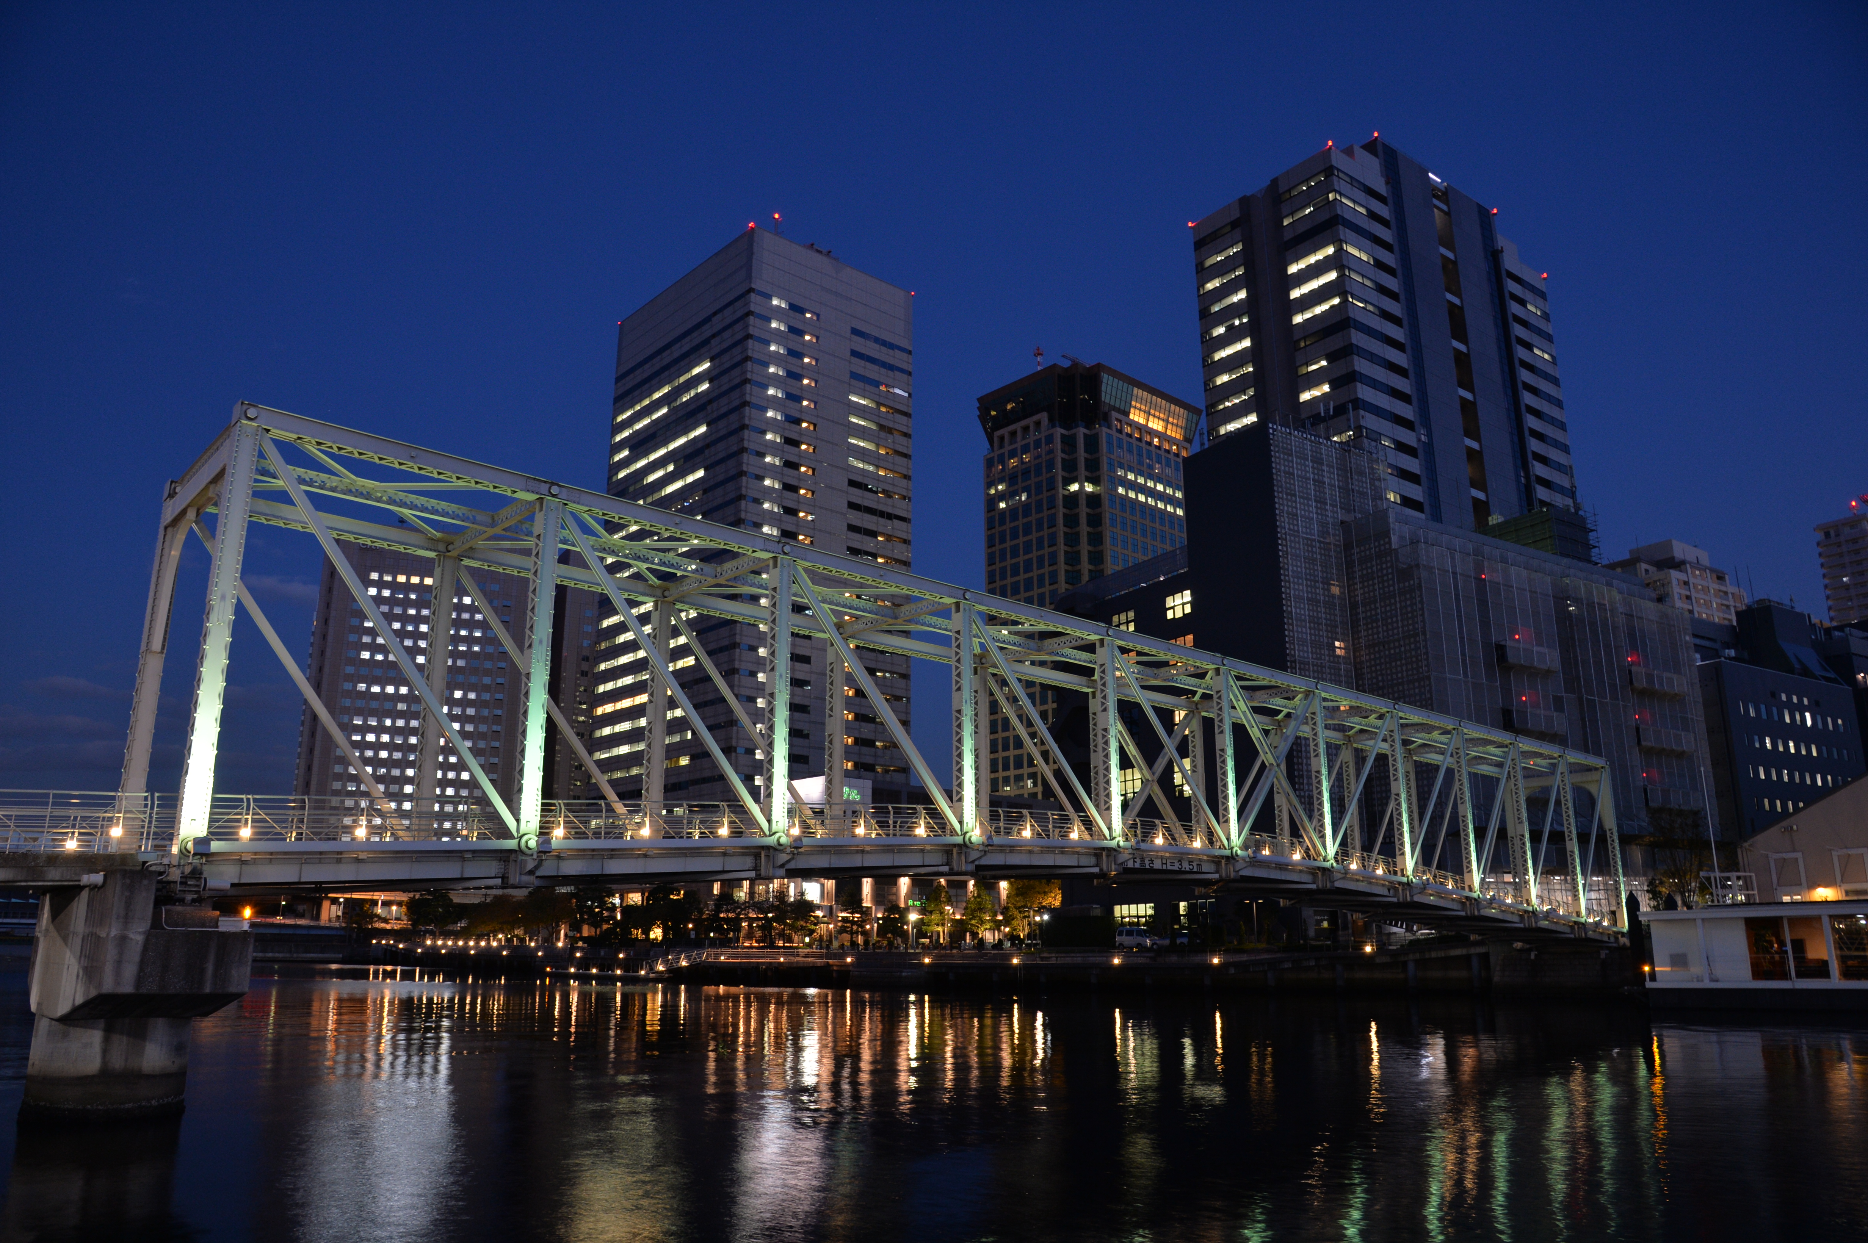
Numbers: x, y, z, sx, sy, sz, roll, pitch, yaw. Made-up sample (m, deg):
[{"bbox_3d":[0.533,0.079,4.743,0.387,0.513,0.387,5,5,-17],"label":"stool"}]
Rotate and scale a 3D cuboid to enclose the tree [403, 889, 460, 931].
[{"bbox_3d":[-82.512,48.991,206.370,8.600,8.620,8.600,0,-14,0],"label":"tree"}]

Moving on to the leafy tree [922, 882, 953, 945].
[{"bbox_3d":[0.243,25.095,106.289,2.635,5.595,2.635,0,-14,0],"label":"leafy tree"}]

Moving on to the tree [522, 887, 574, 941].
[{"bbox_3d":[-48.868,37.225,156.929,6.555,7.152,6.555,5,-15,-16],"label":"tree"}]

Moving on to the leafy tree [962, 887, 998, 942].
[{"bbox_3d":[4.851,29.891,127.575,3.900,6.480,3.900,0,-14,0],"label":"leafy tree"}]

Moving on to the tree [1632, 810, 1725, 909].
[{"bbox_3d":[41.310,14.208,67.904,4.439,7.913,4.439,-8,-17,30],"label":"tree"}]

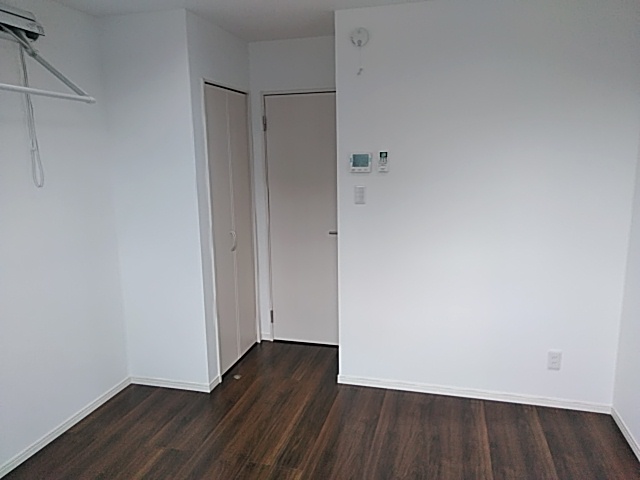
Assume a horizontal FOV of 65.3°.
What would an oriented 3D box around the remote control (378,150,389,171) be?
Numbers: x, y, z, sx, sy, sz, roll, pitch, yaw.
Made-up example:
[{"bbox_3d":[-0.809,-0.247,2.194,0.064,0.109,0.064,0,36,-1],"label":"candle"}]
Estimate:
[{"bbox_3d":[0.392,-0.482,3.080,0.054,0.130,0.025,2,11,15],"label":"remote control"}]

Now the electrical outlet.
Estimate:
[{"bbox_3d":[1.420,0.733,3.018,0.073,0.120,0.012,2,11,15],"label":"electrical outlet"}]

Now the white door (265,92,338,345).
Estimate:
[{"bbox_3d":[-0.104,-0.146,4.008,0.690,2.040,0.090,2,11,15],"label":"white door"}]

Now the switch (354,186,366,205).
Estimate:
[{"bbox_3d":[0.254,-0.281,3.164,0.071,0.117,0.012,2,11,15],"label":"switch"}]

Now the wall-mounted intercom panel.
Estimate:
[{"bbox_3d":[0.254,-0.480,3.120,0.128,0.120,0.025,2,11,15],"label":"wall-mounted intercom panel"}]

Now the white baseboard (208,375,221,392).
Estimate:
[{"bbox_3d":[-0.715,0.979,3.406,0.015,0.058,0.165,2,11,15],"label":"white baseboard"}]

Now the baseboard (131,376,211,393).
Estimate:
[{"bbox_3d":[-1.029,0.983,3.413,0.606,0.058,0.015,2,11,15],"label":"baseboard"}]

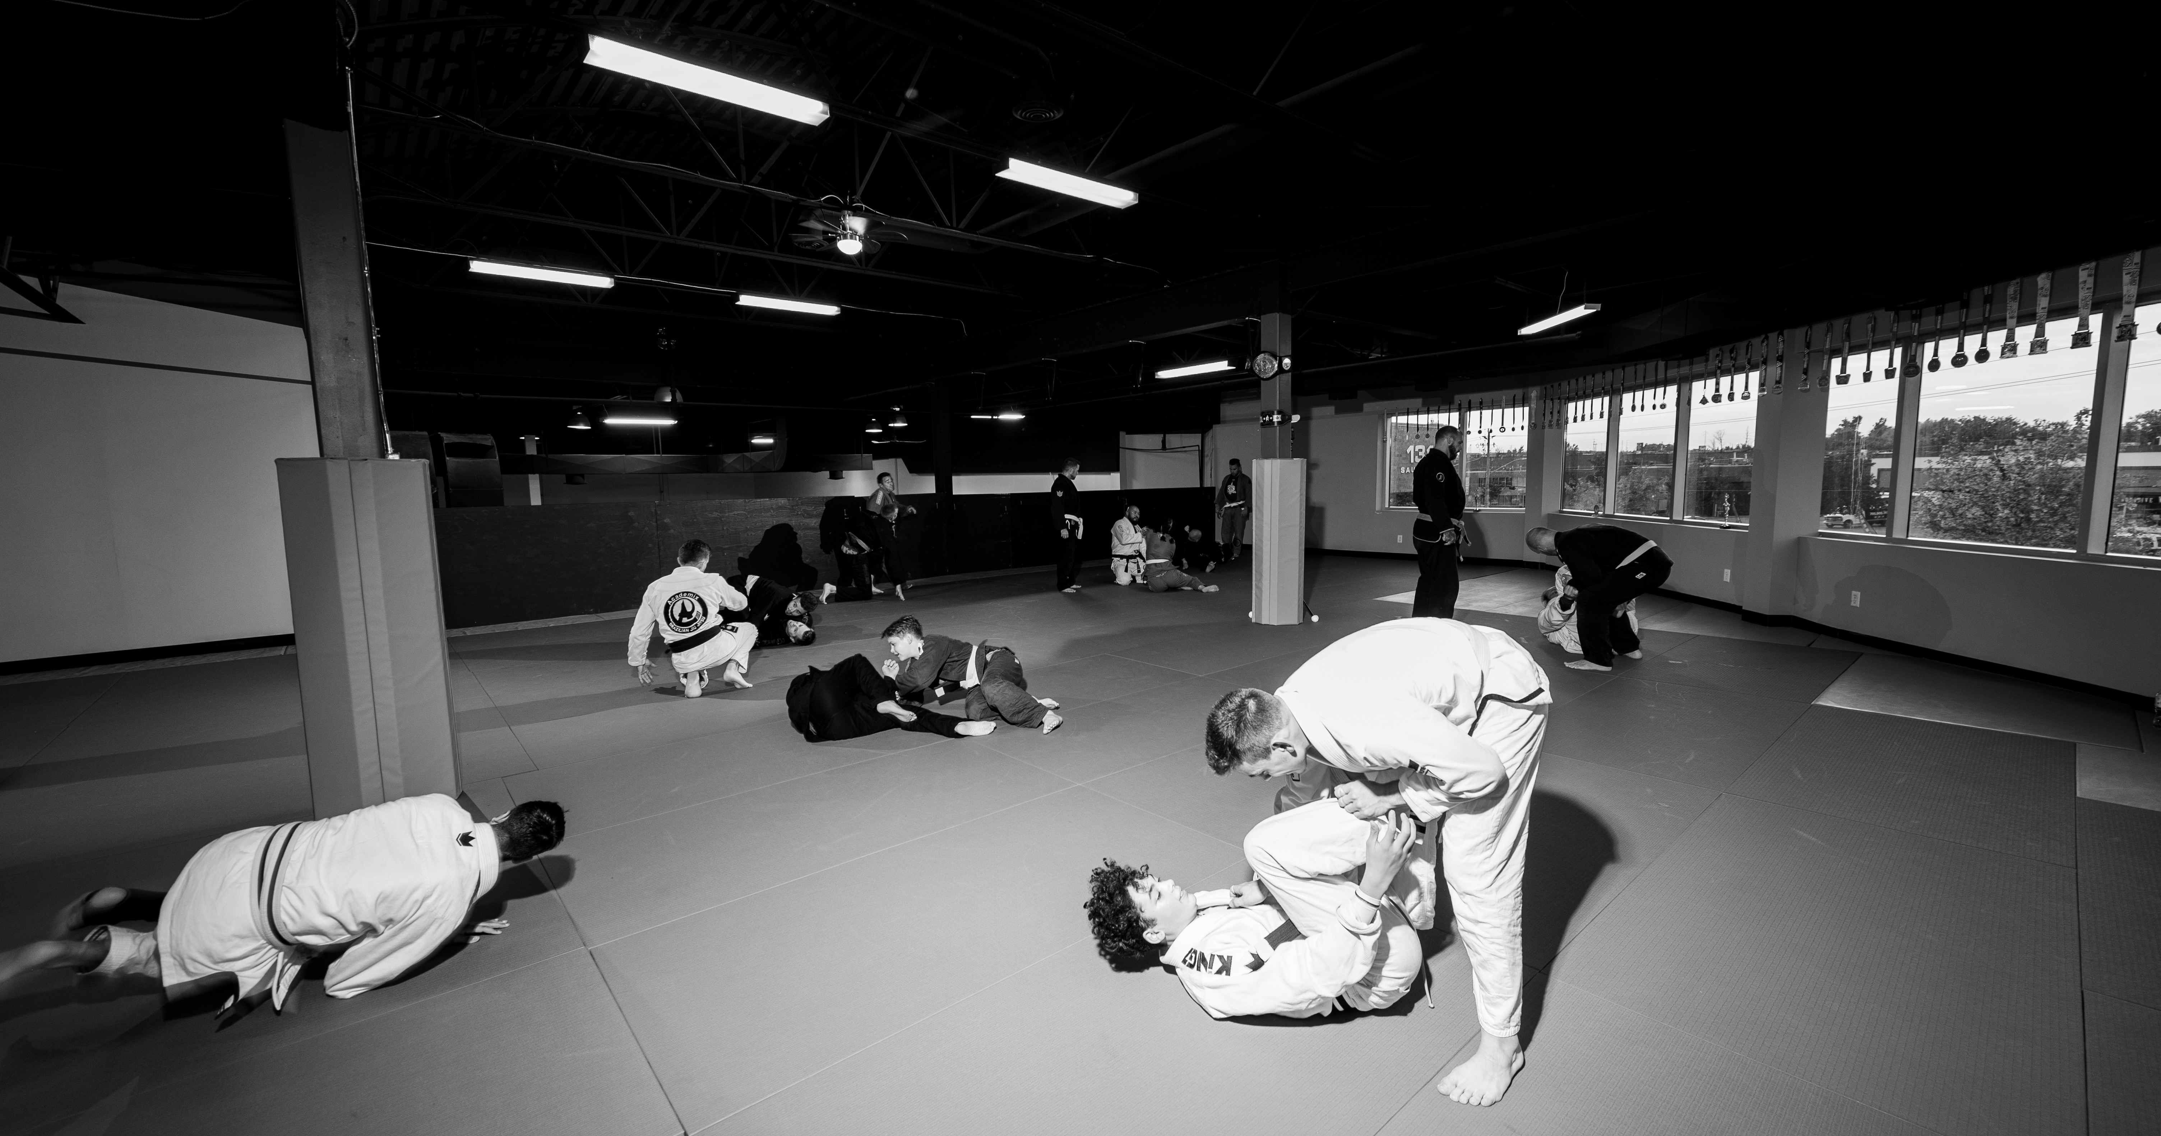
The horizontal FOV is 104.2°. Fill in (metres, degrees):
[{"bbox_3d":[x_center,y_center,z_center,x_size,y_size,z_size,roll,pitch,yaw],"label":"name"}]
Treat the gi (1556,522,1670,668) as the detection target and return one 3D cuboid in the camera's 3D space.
[{"bbox_3d":[3.920,0.179,6.160,0.780,0.970,0.580,2,7,30],"label":"gi"}]

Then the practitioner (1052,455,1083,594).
[{"bbox_3d":[-0.150,-0.557,10.830,0.380,1.710,0.500,2,6,25],"label":"practitioner"}]

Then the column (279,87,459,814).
[{"bbox_3d":[-3.150,-0.428,3.638,0.520,3.000,0.520,-6,8,-41],"label":"column"}]

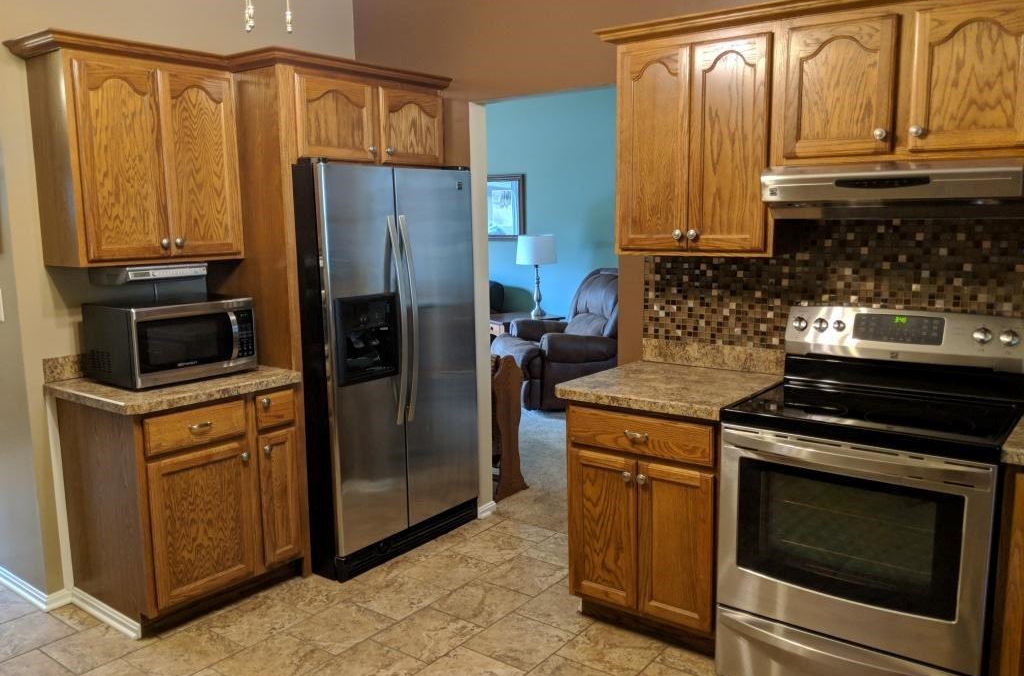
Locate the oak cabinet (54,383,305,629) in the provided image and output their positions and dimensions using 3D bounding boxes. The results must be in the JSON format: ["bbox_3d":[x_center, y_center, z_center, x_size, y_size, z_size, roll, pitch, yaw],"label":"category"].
[{"bbox_3d":[-1.353,0.612,3.321,0.596,0.836,0.708,6,11,37],"label":"oak cabinet"}]

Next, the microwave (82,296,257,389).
[{"bbox_3d":[-1.408,0.000,3.305,0.413,0.306,0.506,6,11,39],"label":"microwave"}]

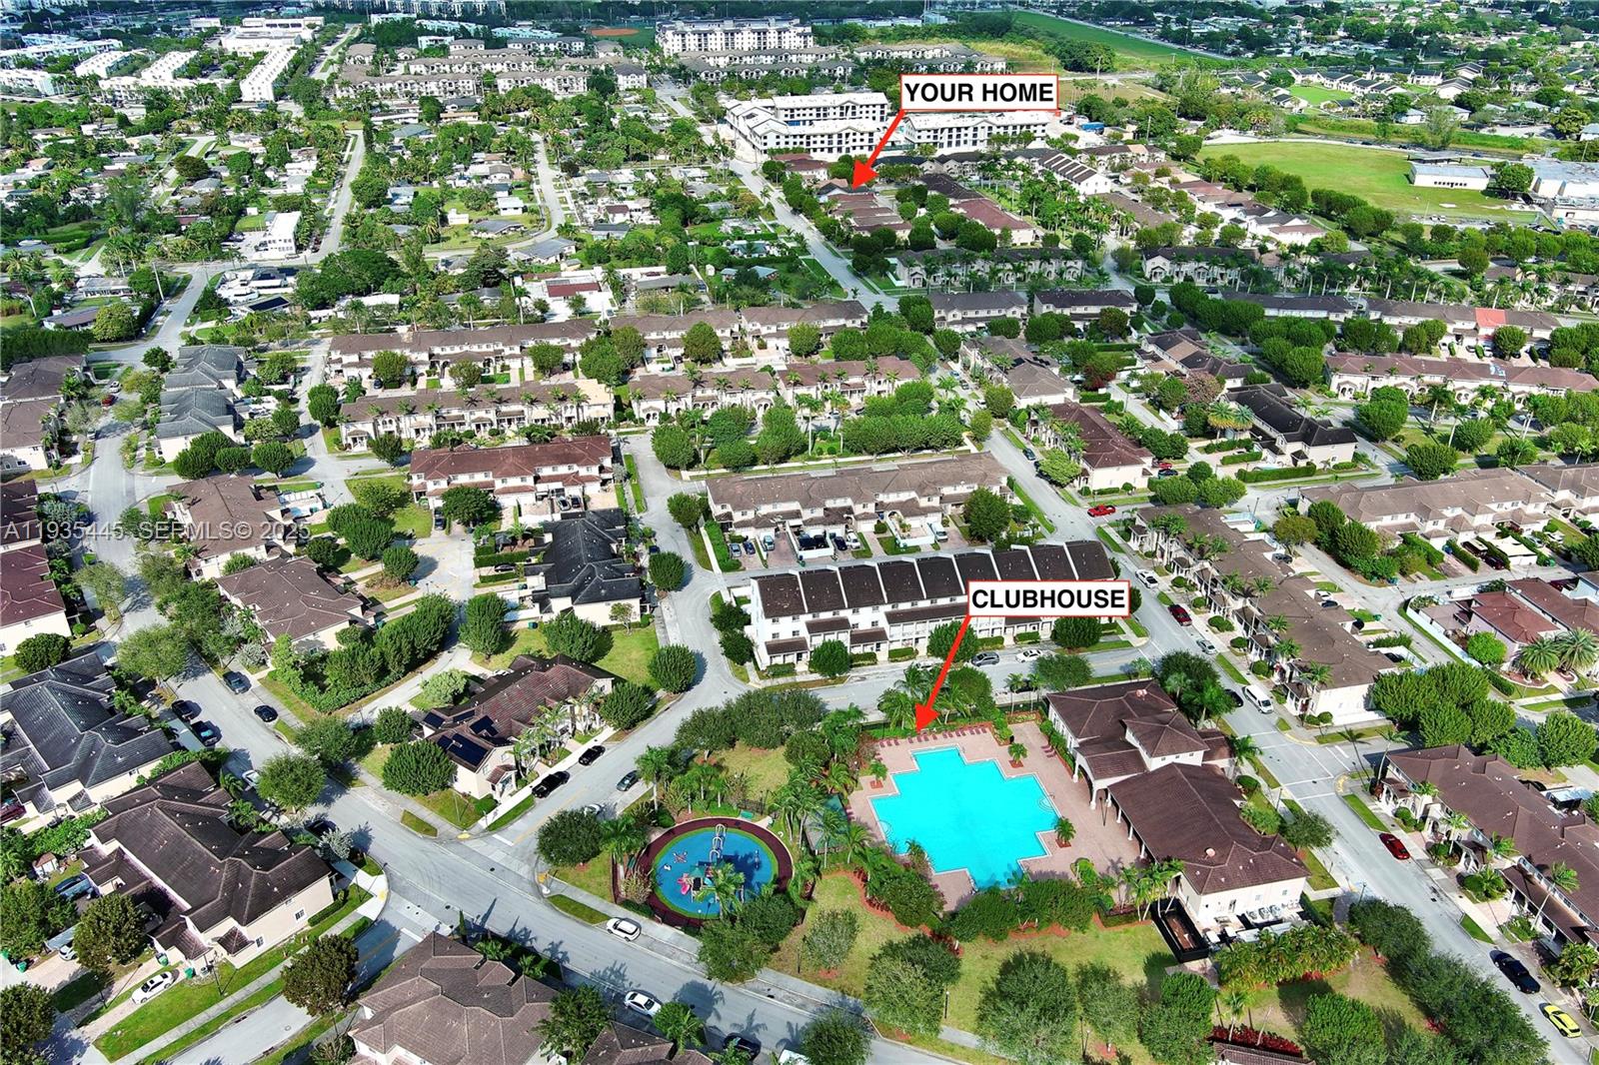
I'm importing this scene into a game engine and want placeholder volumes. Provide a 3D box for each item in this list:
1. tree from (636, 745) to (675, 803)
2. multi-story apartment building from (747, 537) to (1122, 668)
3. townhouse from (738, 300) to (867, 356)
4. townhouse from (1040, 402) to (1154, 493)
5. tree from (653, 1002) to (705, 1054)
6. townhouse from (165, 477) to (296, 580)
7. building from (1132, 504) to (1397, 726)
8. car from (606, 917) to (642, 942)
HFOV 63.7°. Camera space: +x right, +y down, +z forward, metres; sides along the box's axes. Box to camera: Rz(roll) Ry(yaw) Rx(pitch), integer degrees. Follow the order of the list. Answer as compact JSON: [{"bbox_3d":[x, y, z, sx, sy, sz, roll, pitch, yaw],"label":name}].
[{"bbox_3d":[-20.502,35.059,181.991,5.500,10.000,5.500,-6,28,-10],"label":"tree"},{"bbox_3d":[23.670,11.040,228.910,63.300,12.700,16.200,-6,28,-11],"label":"multi-story apartment building"},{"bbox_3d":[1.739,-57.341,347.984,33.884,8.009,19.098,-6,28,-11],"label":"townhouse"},{"bbox_3d":[62.757,-19.746,275.870,18.995,8.009,34.705,-6,28,-11],"label":"townhouse"},{"bbox_3d":[-12.560,52.920,134.780,5.300,7.000,5.300,-6,28,-11],"label":"tree"},{"bbox_3d":[-115.210,-3.150,261.190,21.000,8.200,36.000,-14,31,-25],"label":"townhouse"},{"bbox_3d":[76.970,10.350,215.560,19.000,8.000,60.200,-6,28,-11],"label":"building"},{"bbox_3d":[-21.250,47.556,155.272,4.400,1.600,1.820,15,31,27],"label":"car"}]

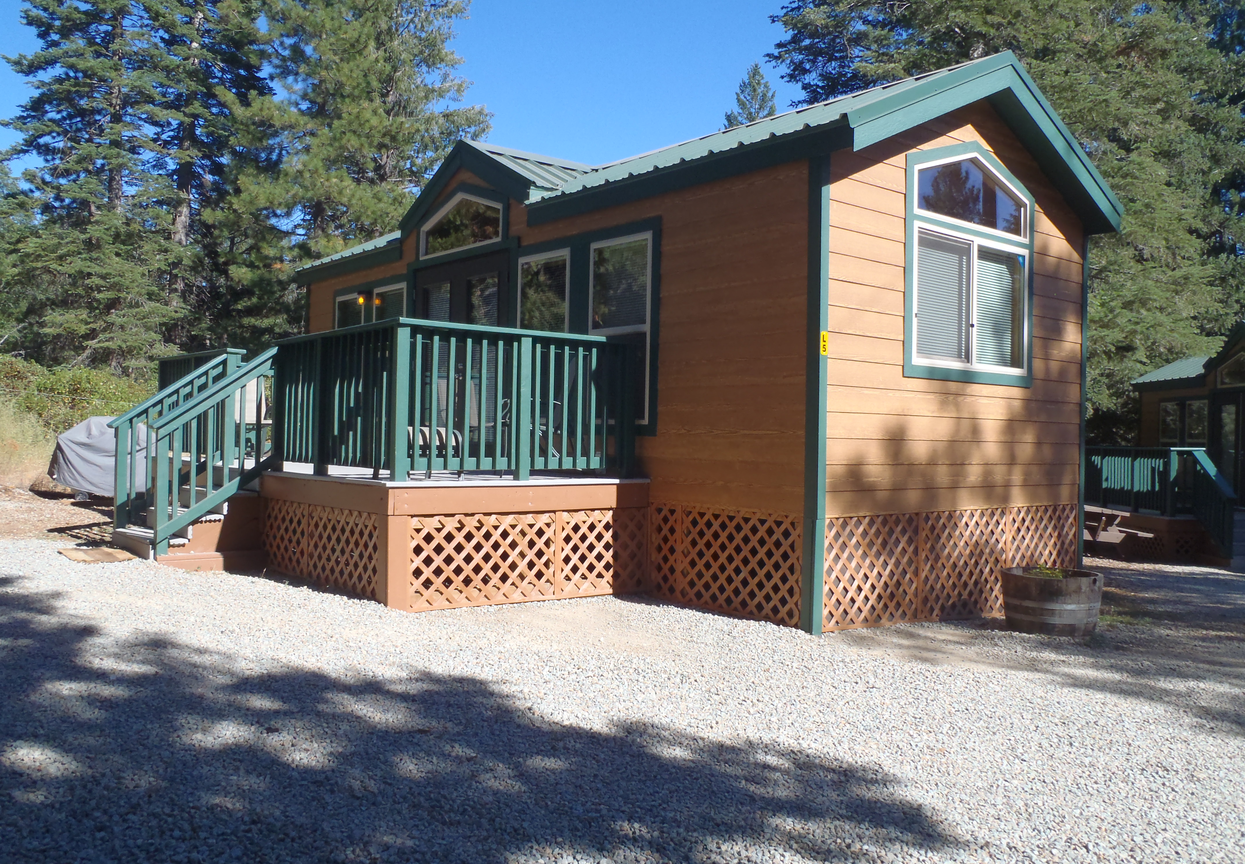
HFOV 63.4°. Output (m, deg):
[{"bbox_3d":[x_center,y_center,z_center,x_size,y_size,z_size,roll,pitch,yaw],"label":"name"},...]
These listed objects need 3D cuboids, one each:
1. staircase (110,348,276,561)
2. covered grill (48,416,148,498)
[{"bbox_3d":[-3.440,0.126,8.041,0.931,1.643,1.162,1,0,-41],"label":"staircase"},{"bbox_3d":[-6.945,0.336,13.502,1.220,1.140,0.620,1,0,-41],"label":"covered grill"}]

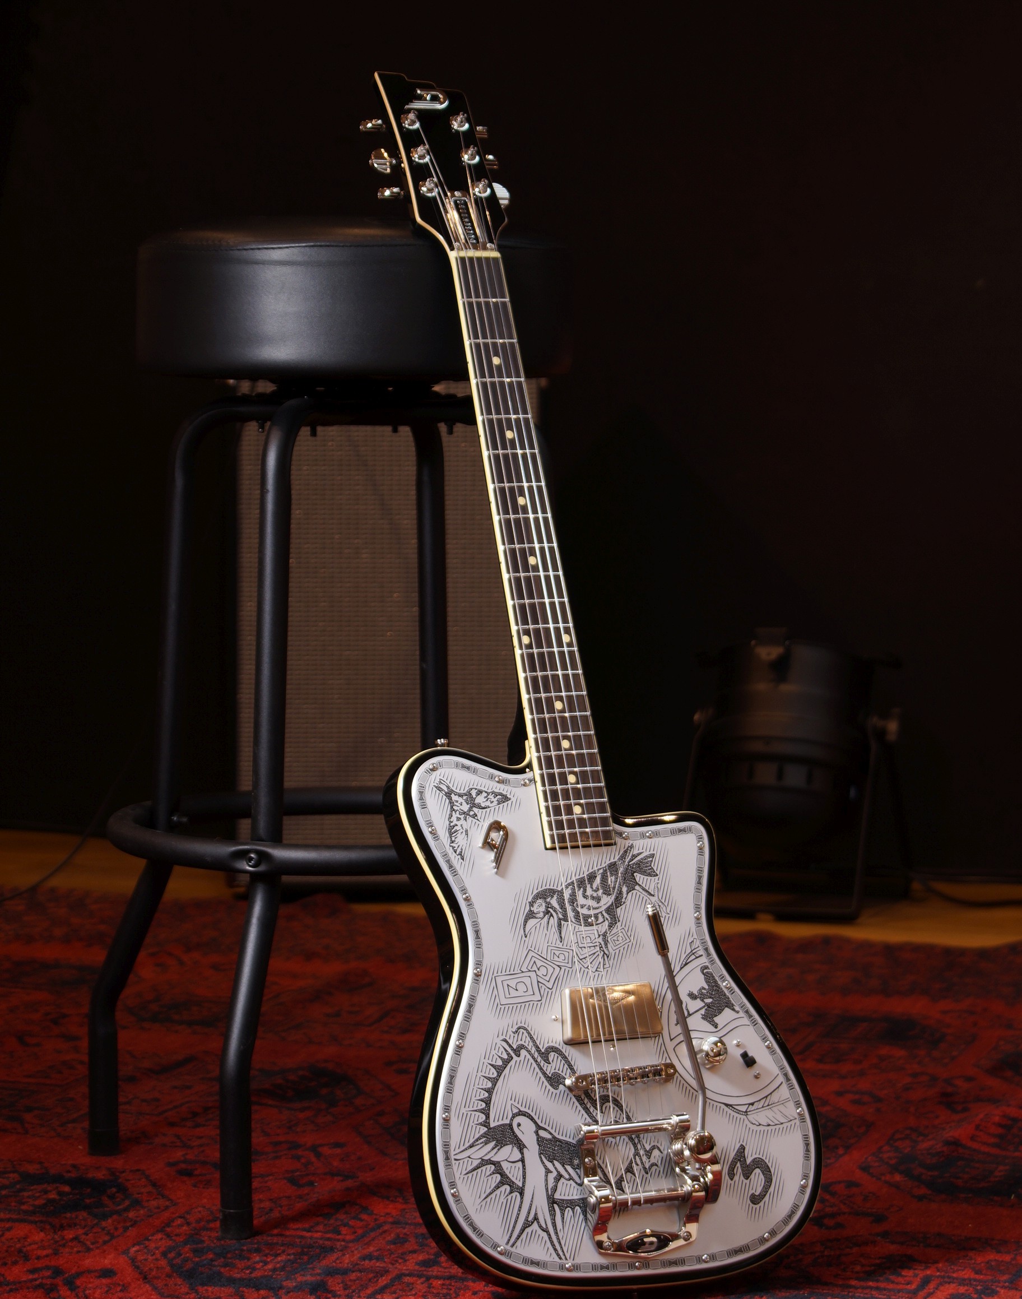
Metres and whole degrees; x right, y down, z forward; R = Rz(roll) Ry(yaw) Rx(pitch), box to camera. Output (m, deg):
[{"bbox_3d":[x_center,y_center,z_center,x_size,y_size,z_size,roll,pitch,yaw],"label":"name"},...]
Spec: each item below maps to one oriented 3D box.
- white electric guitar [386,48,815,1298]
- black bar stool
[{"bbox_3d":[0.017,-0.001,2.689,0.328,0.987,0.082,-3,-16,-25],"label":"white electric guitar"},{"bbox_3d":[-0.134,0.047,2.946,0.435,0.803,0.435,1,5,0],"label":"black bar stool"}]

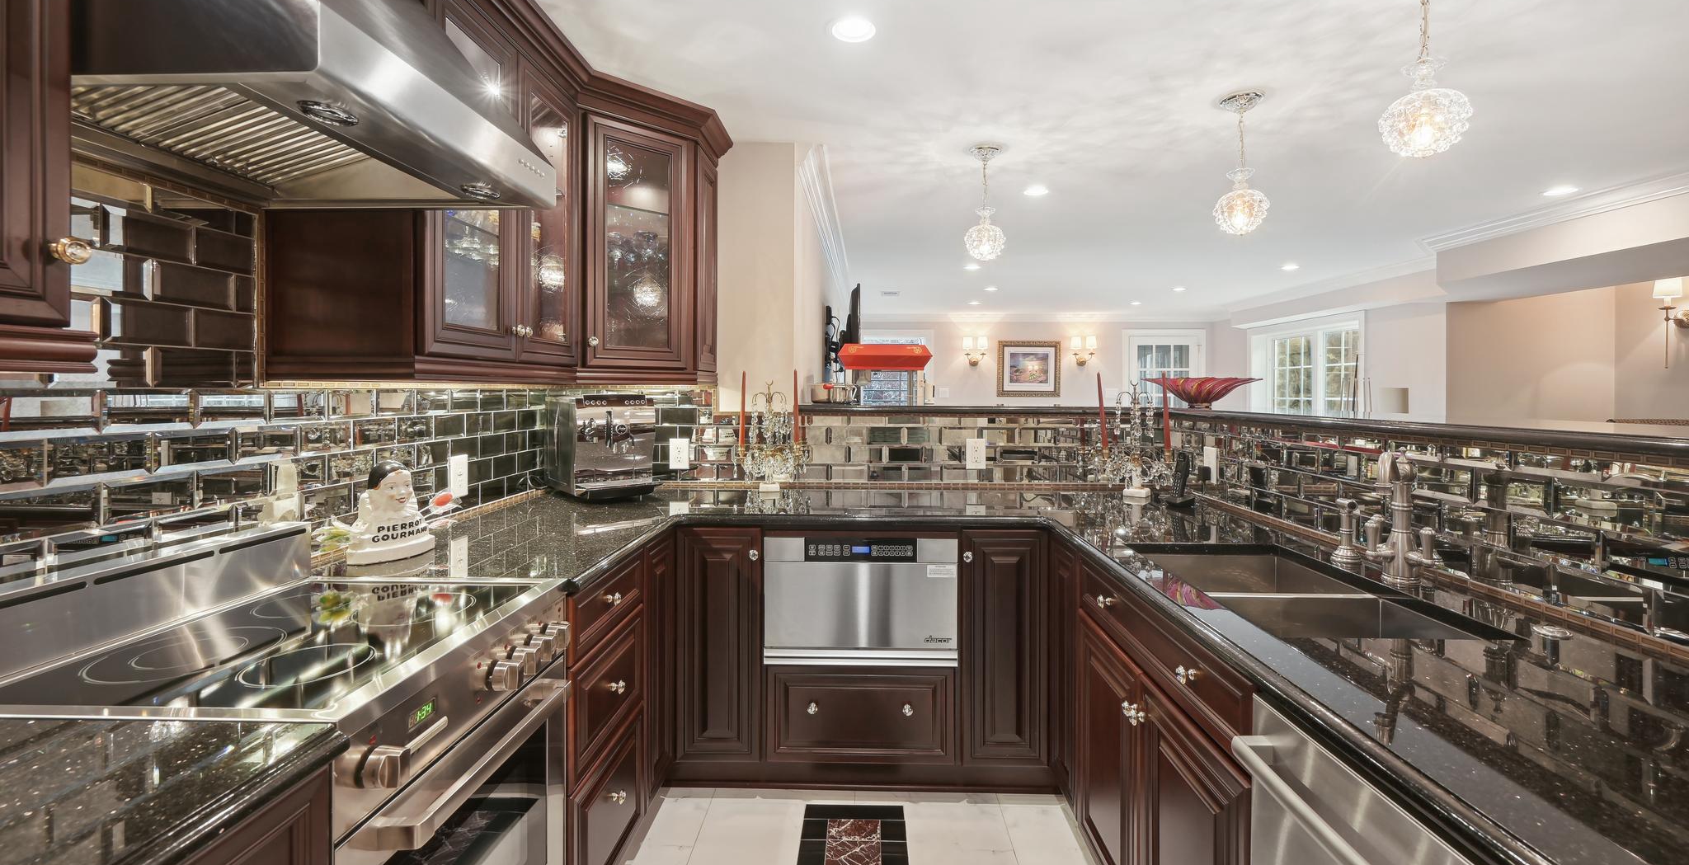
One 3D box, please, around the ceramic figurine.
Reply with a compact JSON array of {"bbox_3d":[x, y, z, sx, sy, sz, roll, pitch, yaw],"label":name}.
[{"bbox_3d":[-1.117,0.186,1.609,0.130,0.232,0.187,2,4,37],"label":"ceramic figurine"}]

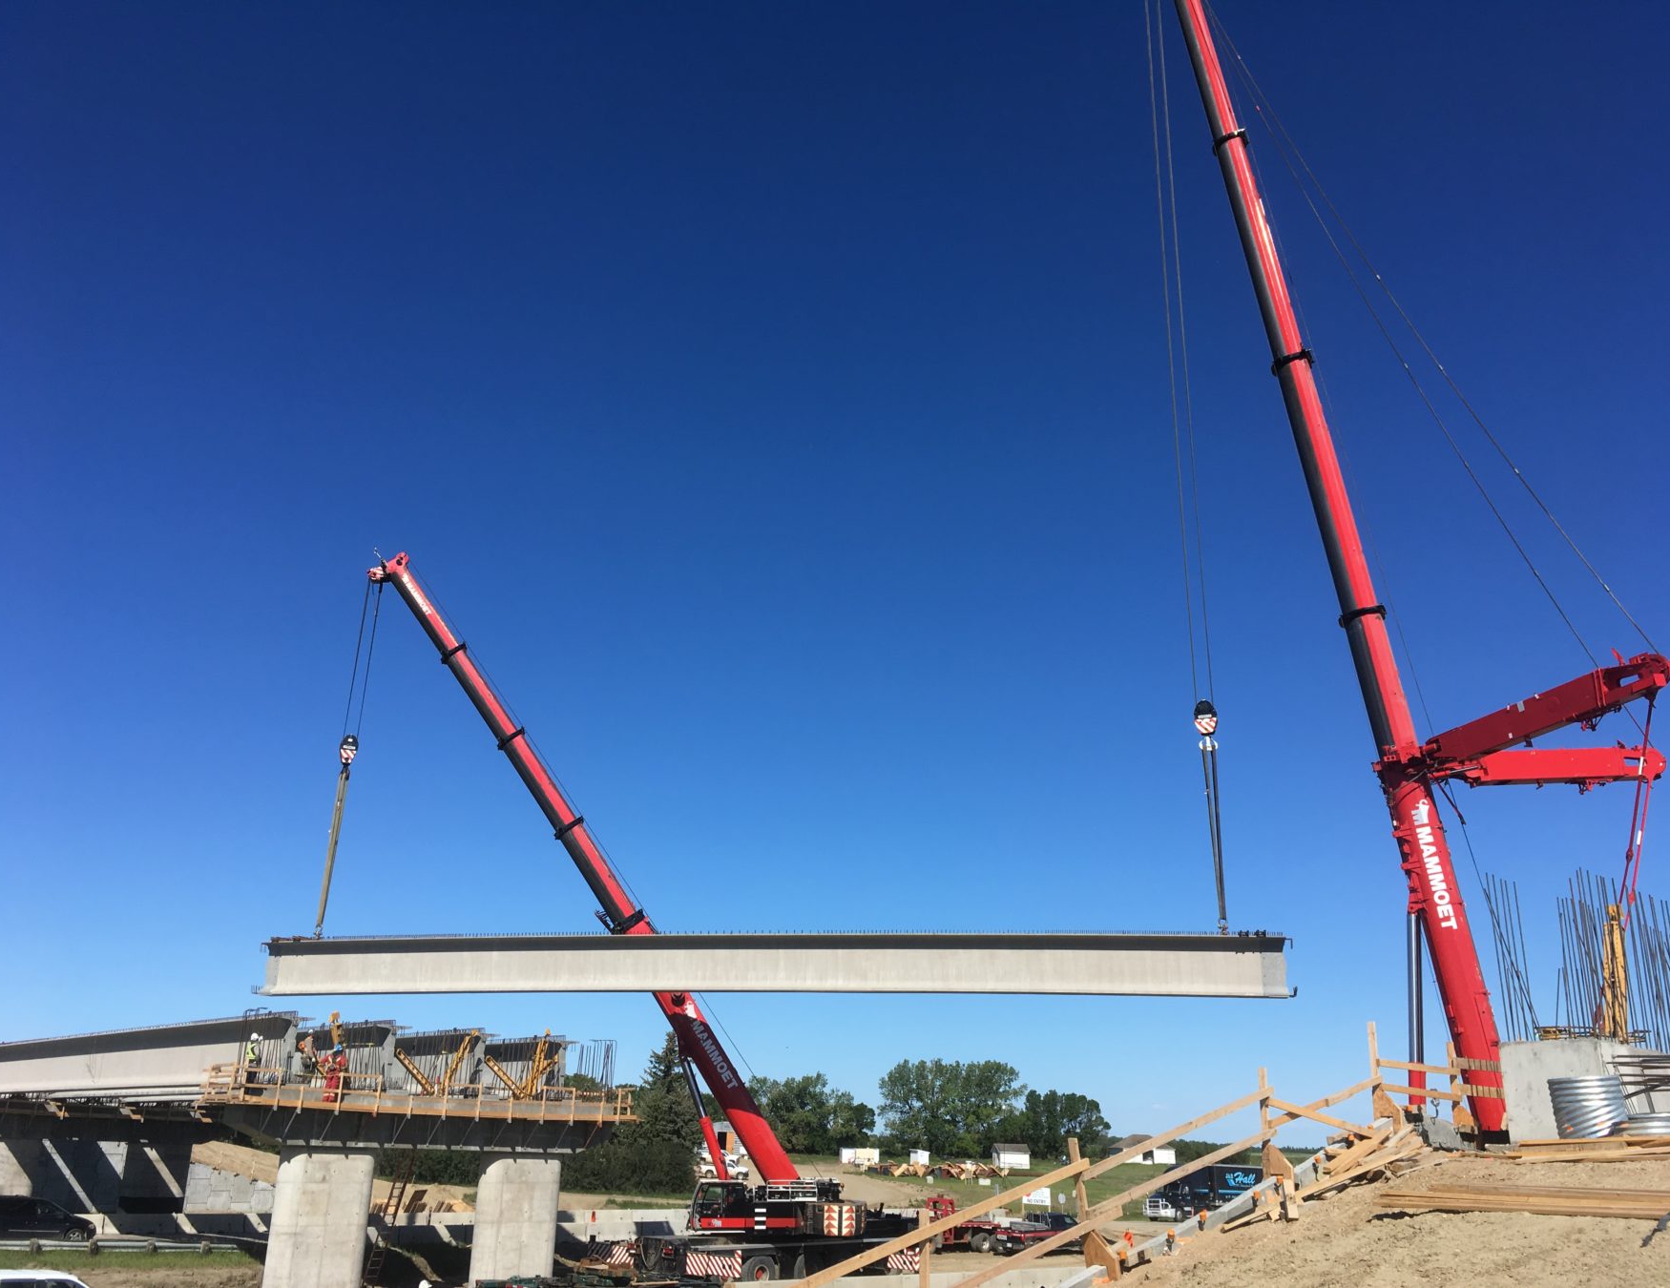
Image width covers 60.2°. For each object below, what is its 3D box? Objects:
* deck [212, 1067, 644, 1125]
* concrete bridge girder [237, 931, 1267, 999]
[{"bbox_3d":[-12.847,14.413,45.975,13.623,1.300,3.100,18,-25,-40],"label":"deck"},{"bbox_3d":[-3.432,11.860,52.661,38.500,2.080,1.220,-3,-19,12],"label":"concrete bridge girder"}]

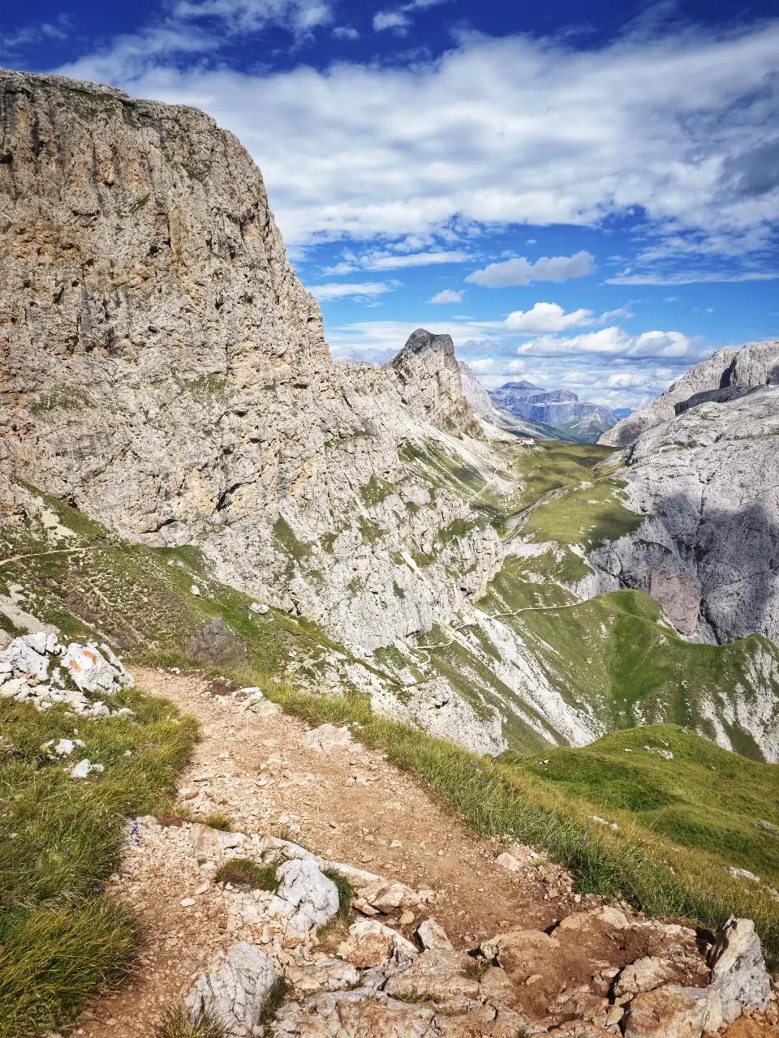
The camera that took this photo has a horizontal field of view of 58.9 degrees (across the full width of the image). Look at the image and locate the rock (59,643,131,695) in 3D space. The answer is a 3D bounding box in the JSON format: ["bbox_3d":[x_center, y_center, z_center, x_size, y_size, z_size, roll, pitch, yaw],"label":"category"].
[{"bbox_3d":[-2.734,1.399,6.450,0.640,0.420,0.480,-2,9,-11],"label":"rock"}]

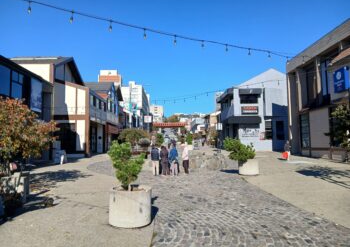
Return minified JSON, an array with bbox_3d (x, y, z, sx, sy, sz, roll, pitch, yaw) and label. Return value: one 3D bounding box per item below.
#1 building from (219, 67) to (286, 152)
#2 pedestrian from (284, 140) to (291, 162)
[{"bbox_3d":[10.169,-1.235,32.885,8.800,9.200,9.000,-1,-5,-2],"label":"building"},{"bbox_3d":[9.196,2.160,21.571,0.360,1.620,0.480,-4,-6,35],"label":"pedestrian"}]

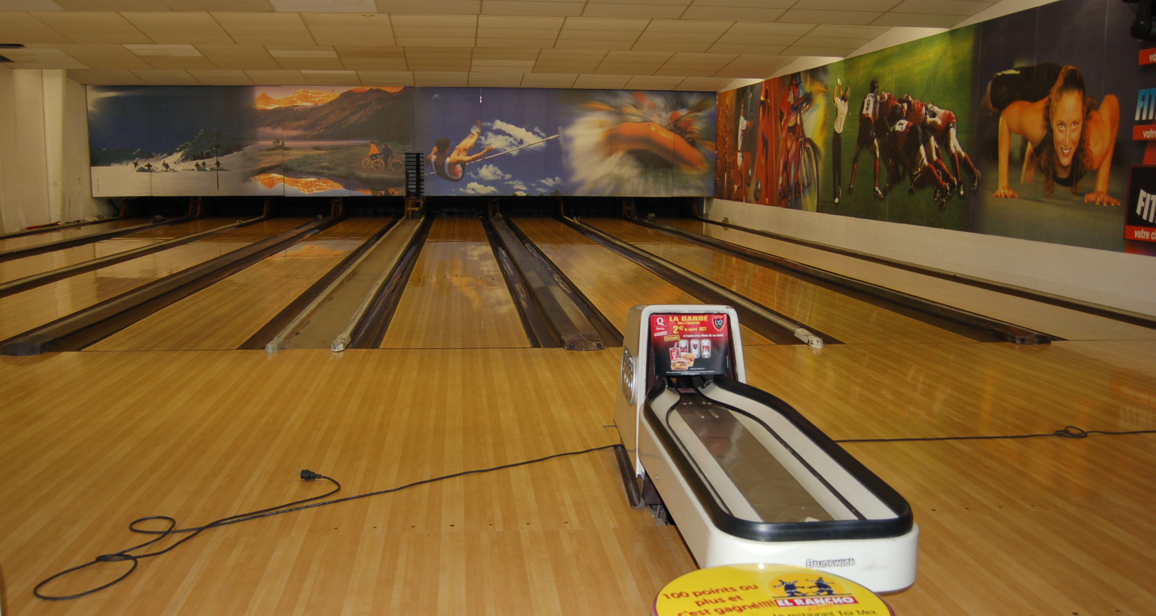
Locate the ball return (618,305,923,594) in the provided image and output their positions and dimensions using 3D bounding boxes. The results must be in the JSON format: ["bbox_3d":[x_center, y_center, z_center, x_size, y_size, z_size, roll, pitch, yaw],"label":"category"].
[{"bbox_3d":[0.483,0.445,3.287,0.510,0.790,2.030,0,8,-7],"label":"ball return"}]

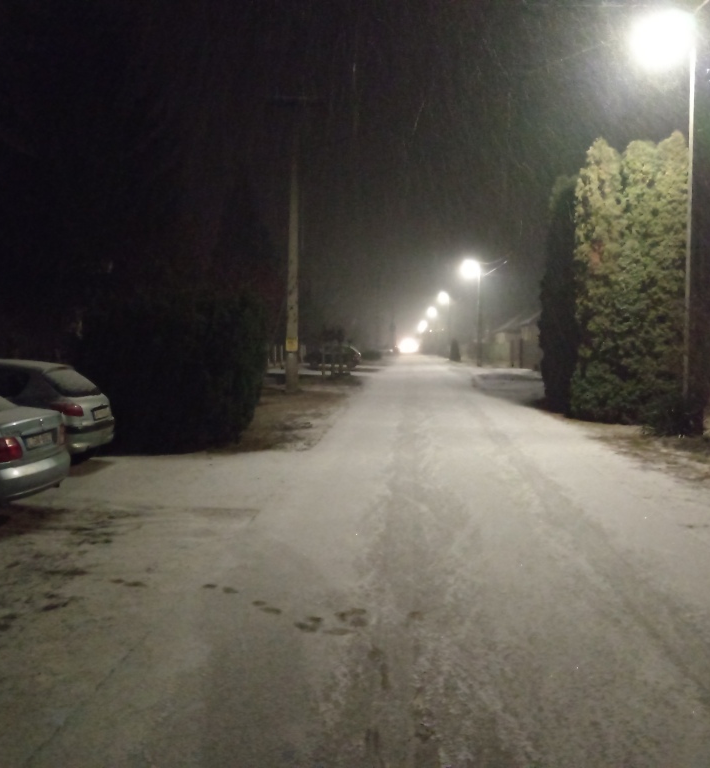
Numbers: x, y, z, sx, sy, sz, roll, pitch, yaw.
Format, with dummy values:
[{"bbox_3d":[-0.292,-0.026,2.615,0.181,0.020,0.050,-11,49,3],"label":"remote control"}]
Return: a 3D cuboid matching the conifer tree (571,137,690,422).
[{"bbox_3d":[5.998,-2.298,17.451,2.450,6.200,2.300,0,3,4],"label":"conifer tree"}]

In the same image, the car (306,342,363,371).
[{"bbox_3d":[-1.506,-1.846,55.962,4.000,1.570,1.700,0,3,4],"label":"car"}]

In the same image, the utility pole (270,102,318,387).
[{"bbox_3d":[-2.150,-4.856,28.154,1.750,10.250,0.420,0,3,4],"label":"utility pole"}]

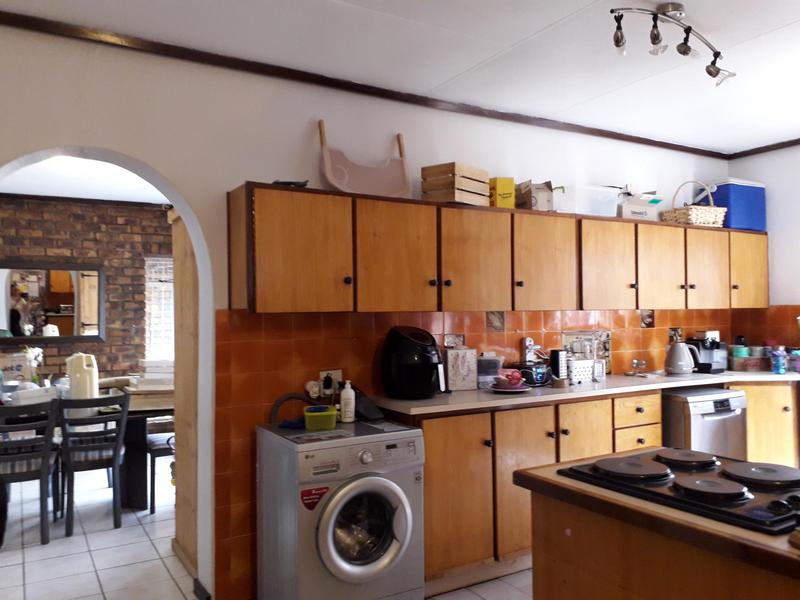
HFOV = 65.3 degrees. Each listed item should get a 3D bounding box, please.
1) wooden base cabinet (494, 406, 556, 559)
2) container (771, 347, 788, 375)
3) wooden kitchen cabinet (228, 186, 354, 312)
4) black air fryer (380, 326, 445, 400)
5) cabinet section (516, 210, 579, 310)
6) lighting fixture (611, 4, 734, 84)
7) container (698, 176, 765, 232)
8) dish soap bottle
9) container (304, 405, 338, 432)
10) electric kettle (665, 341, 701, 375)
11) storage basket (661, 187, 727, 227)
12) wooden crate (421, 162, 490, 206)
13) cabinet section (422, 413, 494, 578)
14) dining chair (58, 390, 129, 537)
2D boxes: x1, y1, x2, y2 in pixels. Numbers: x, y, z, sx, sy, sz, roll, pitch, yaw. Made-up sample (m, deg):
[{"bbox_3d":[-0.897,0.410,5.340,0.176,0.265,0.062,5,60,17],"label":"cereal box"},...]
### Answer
[{"bbox_3d":[0.560,0.949,3.490,0.445,0.760,0.460,0,-1,-31],"label":"wooden base cabinet"},{"bbox_3d":[2.521,0.399,4.150,0.105,0.185,0.090,-2,-2,34],"label":"container"},{"bbox_3d":[-0.512,-0.220,2.975,0.521,0.577,0.290,0,-1,-31],"label":"wooden kitchen cabinet"},{"bbox_3d":[0.074,0.328,3.285,0.335,0.364,0.270,-2,-2,29],"label":"black air fryer"},{"bbox_3d":[0.778,-0.218,3.756,0.500,0.572,0.290,0,-1,-31],"label":"cabinet section"},{"bbox_3d":[1.196,-1.088,2.655,0.880,0.230,0.210,0,-1,-31],"label":"lighting fixture"},{"bbox_3d":[2.579,-0.709,4.891,0.450,0.370,0.285,0,-2,-31],"label":"container"},{"bbox_3d":[-0.258,0.483,3.003,0.072,0.203,0.070,-1,-1,-5],"label":"dish soap bottle"},{"bbox_3d":[-0.378,0.560,2.950,0.150,0.092,0.165,-1,-1,-10],"label":"container"},{"bbox_3d":[1.920,0.387,4.240,0.240,0.230,0.180,-1,-1,22],"label":"electric kettle"},{"bbox_3d":[2.137,-0.692,4.580,0.440,0.342,0.250,0,-1,-31],"label":"storage basket"},{"bbox_3d":[0.318,-0.626,3.518,0.228,0.212,0.312,-2,-2,44],"label":"wooden crate"},{"bbox_3d":[0.177,0.950,3.258,0.440,0.760,0.460,0,-1,-31],"label":"cabinet section"},{"bbox_3d":[-2.032,1.041,4.118,0.400,0.880,0.520,0,-1,-31],"label":"dining chair"}]

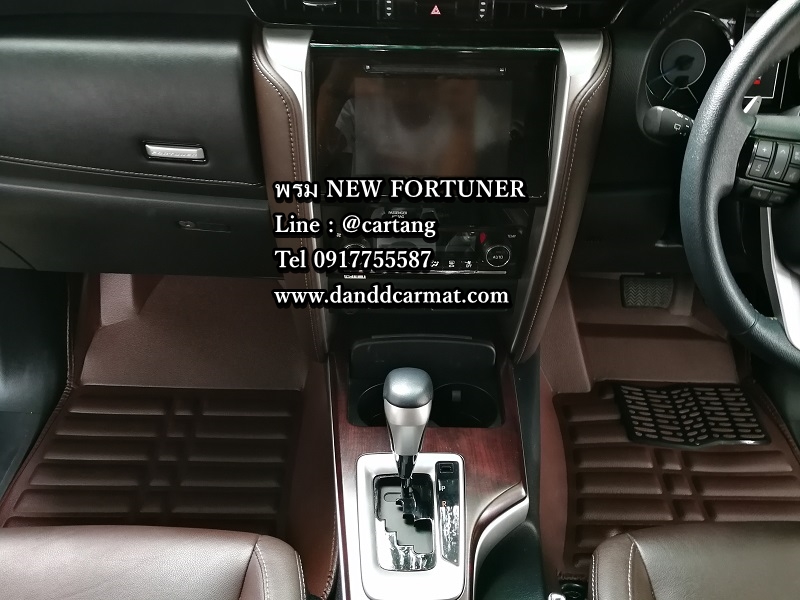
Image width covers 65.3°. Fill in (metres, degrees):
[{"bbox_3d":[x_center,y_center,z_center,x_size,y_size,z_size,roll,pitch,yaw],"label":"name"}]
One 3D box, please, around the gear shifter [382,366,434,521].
[{"bbox_3d":[0.009,0.142,0.635,0.049,0.152,0.055,1,28,0],"label":"gear shifter"}]

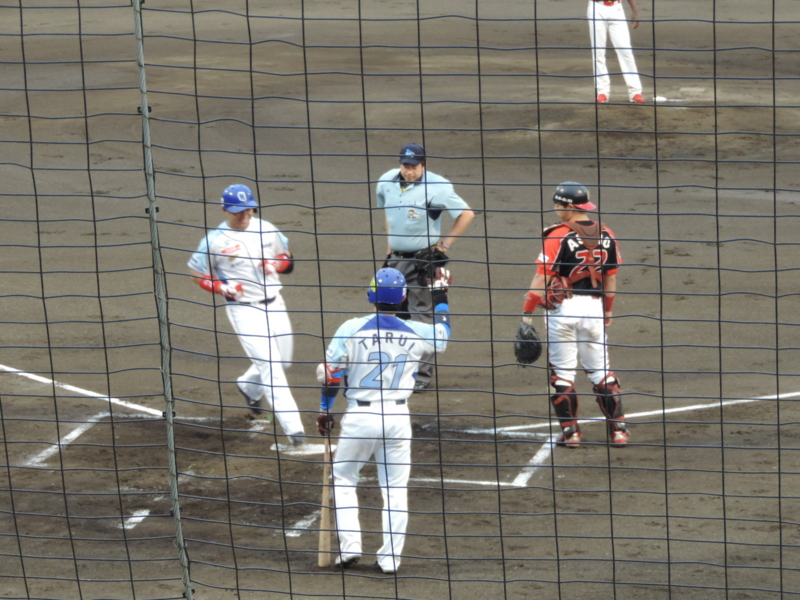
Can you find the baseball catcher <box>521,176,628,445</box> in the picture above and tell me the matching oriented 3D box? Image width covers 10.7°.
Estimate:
[{"bbox_3d":[1.162,0.080,28.253,0.700,1.740,0.500,-1,9,-8],"label":"baseball catcher"}]

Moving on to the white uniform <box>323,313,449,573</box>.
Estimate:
[{"bbox_3d":[-0.080,0.770,24.377,0.700,1.460,0.450,0,9,-2],"label":"white uniform"}]

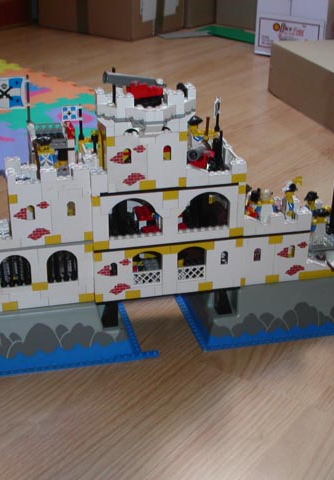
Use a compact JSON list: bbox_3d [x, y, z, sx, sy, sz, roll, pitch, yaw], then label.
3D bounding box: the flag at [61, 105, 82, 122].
[{"bbox_3d":[-0.095,-0.126,0.738,0.020,0.015,0.004,-3,25,-9],"label":"flag"}]

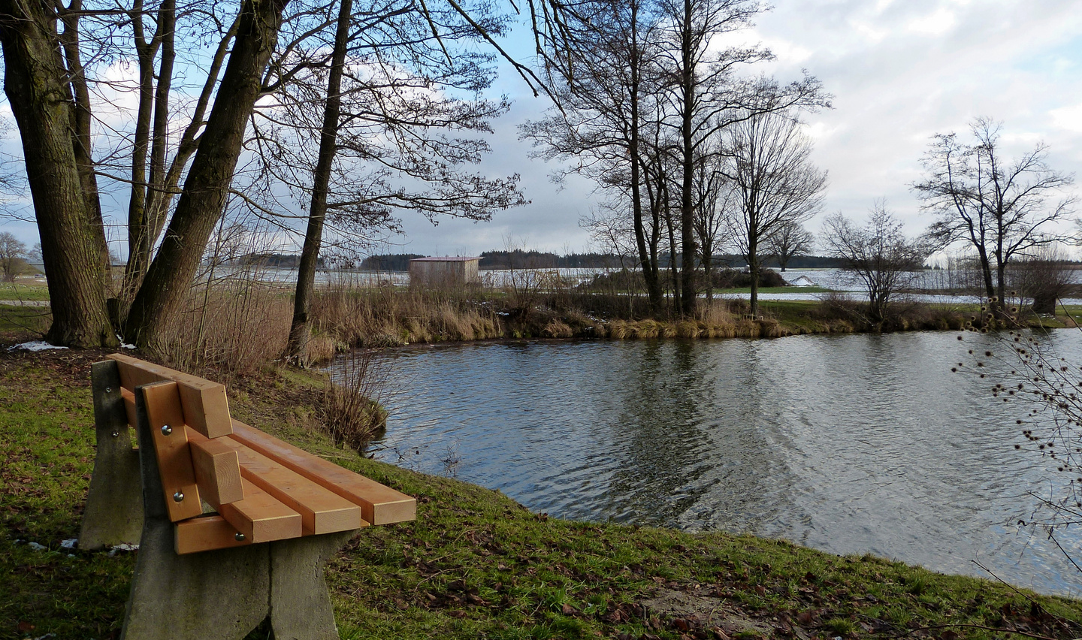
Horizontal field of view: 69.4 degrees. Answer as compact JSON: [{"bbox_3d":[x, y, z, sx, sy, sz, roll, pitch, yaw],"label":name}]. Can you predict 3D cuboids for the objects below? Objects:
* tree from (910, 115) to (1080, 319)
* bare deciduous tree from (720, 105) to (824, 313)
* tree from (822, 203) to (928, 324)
[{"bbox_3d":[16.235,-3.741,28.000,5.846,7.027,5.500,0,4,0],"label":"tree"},{"bbox_3d":[8.047,-3.768,27.000,3.563,7.273,3.600,0,4,0],"label":"bare deciduous tree"},{"bbox_3d":[11.324,-1.921,26.500,3.583,4.099,3.500,0,4,0],"label":"tree"}]

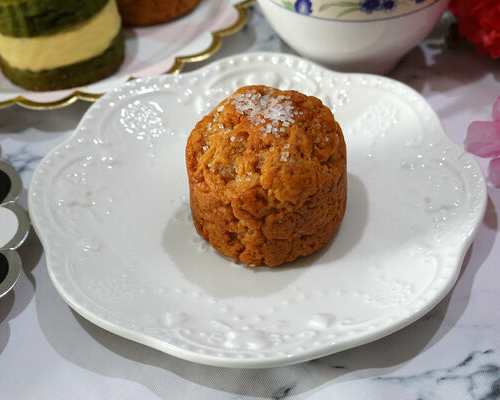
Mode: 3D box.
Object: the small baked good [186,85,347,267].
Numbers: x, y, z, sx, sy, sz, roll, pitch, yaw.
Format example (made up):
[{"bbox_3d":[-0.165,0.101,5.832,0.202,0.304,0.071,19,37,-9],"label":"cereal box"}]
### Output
[{"bbox_3d":[0.008,-0.016,0.489,0.070,0.057,0.070,-1,43,0],"label":"small baked good"}]

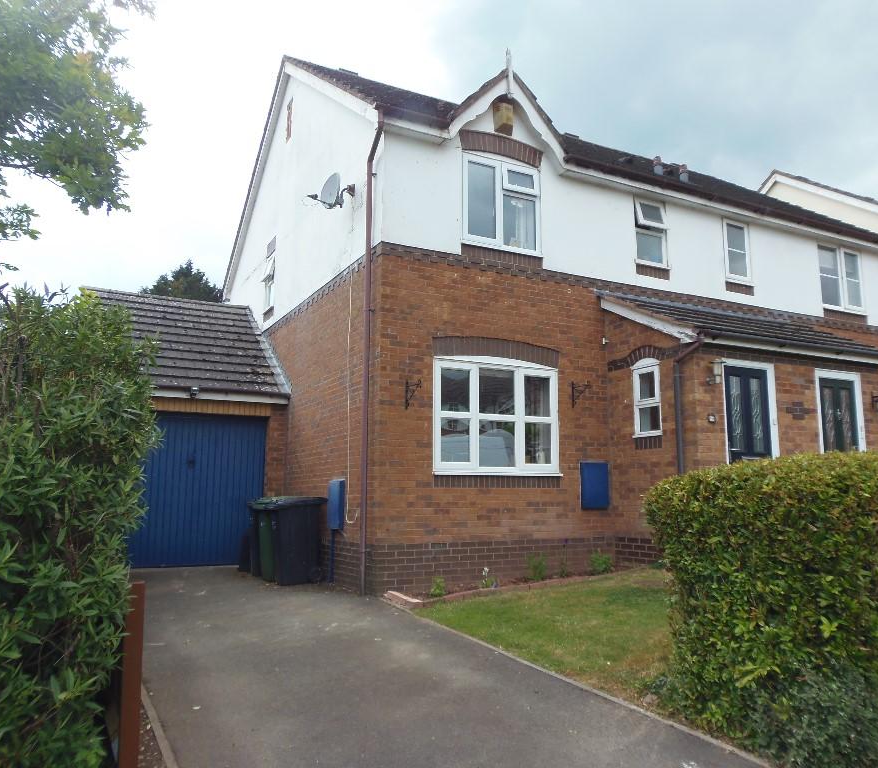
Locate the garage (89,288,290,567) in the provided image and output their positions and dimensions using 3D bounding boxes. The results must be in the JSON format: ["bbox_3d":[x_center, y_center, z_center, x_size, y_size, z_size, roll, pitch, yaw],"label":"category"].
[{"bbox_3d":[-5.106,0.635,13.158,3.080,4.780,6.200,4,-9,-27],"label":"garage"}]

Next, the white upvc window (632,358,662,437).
[{"bbox_3d":[2.617,0.176,8.898,0.100,0.980,0.520,4,-9,-27],"label":"white upvc window"}]

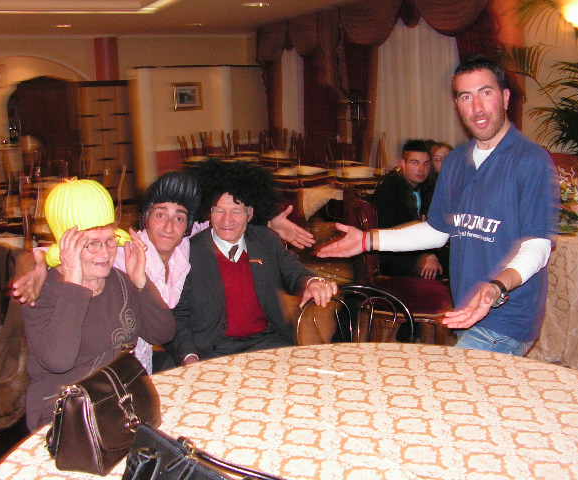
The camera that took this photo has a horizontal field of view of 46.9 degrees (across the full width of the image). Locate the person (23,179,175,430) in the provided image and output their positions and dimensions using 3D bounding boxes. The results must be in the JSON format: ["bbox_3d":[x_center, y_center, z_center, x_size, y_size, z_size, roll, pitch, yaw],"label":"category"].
[{"bbox_3d":[-0.476,0.500,1.953,0.520,1.290,0.720,-7,13,-27],"label":"person"}]

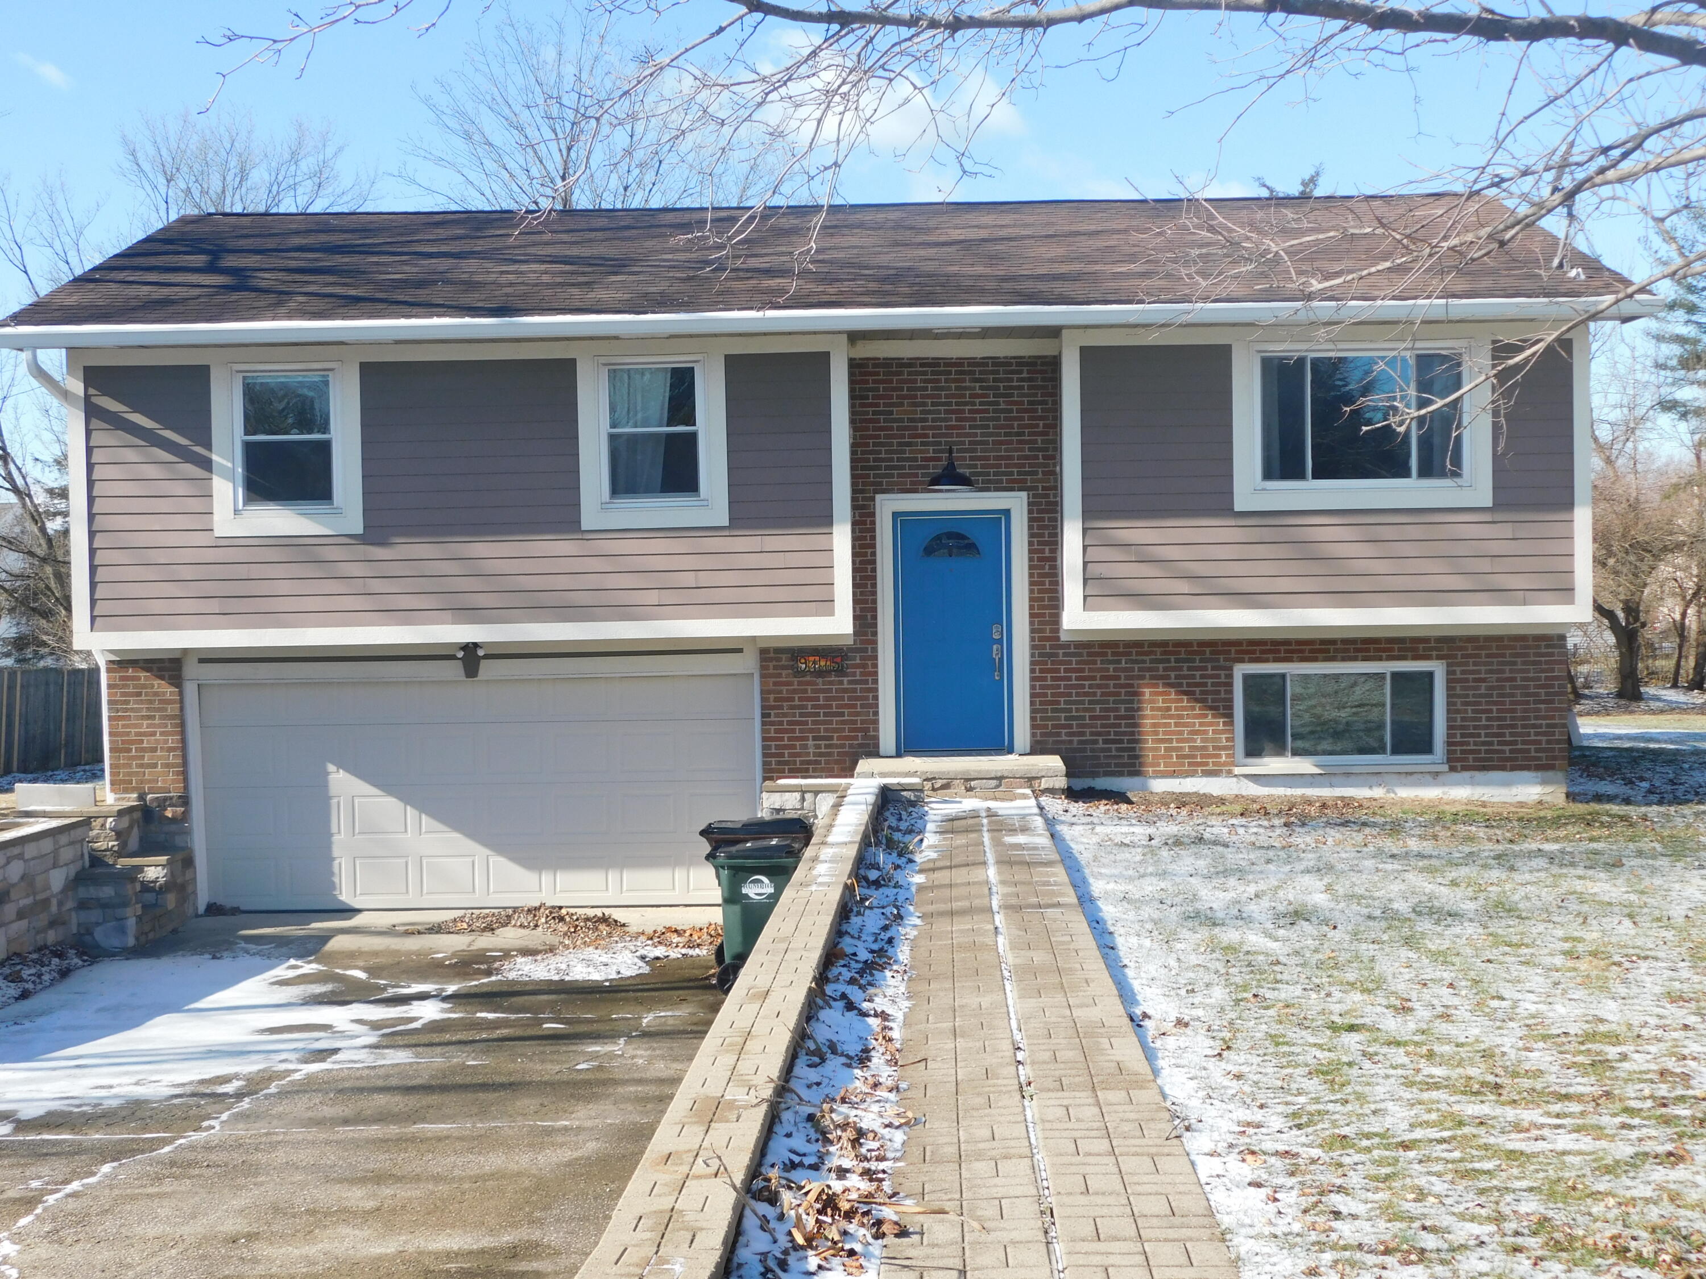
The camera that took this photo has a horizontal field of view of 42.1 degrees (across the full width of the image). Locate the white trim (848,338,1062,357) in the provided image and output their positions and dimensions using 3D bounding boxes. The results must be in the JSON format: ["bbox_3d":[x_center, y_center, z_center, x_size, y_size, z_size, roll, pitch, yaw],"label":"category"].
[{"bbox_3d":[0.867,-2.479,18.887,1.812,0.147,0.060,-1,1,2],"label":"white trim"}]

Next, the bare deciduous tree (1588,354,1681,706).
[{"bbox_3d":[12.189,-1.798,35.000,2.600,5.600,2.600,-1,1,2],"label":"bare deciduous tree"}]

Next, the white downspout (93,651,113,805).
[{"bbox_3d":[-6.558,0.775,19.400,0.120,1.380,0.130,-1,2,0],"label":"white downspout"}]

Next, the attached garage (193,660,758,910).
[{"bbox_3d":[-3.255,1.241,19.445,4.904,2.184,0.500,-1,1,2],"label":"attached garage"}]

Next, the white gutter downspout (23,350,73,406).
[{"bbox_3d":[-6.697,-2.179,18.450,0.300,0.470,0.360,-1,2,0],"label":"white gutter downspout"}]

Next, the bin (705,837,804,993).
[{"bbox_3d":[-0.633,1.964,16.101,0.870,1.090,0.720,-1,1,2],"label":"bin"}]

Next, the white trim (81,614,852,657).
[{"bbox_3d":[-3.278,-0.051,18.592,6.562,0.148,0.060,-1,1,2],"label":"white trim"}]

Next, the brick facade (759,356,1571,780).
[{"bbox_3d":[2.641,-0.632,19.010,6.865,3.622,0.250,-1,1,2],"label":"brick facade"}]

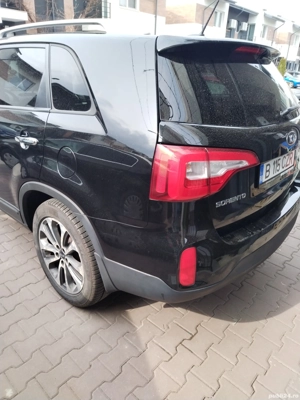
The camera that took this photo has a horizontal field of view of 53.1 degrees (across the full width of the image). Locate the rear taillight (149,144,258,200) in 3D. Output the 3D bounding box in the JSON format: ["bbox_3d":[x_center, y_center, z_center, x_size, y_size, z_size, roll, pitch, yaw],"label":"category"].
[{"bbox_3d":[0.273,-0.160,1.335,0.238,0.259,0.553,22,32,37],"label":"rear taillight"}]

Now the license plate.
[{"bbox_3d":[0.780,-0.211,1.828,0.020,0.110,0.520,16,28,40],"label":"license plate"}]

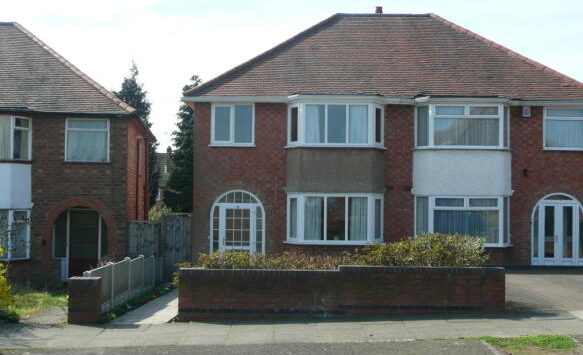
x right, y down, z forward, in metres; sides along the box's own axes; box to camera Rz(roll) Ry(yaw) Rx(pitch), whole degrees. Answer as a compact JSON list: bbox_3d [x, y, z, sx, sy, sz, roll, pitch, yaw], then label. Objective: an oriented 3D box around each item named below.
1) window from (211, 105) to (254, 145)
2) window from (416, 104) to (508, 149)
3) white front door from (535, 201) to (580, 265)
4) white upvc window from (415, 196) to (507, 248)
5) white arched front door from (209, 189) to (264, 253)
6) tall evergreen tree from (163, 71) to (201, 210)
[{"bbox_3d":[-1.581,-1.413,21.706,1.190,1.152,0.130,1,-2,1],"label":"window"},{"bbox_3d":[4.513,-1.353,21.331,2.473,1.204,0.550,1,-2,1],"label":"window"},{"bbox_3d":[7.085,1.550,21.506,1.204,1.846,0.120,1,-2,1],"label":"white front door"},{"bbox_3d":[4.484,1.154,21.253,2.490,1.334,0.550,1,-2,1],"label":"white upvc window"},{"bbox_3d":[-1.460,1.450,21.900,1.480,2.220,0.120,1,-2,0],"label":"white arched front door"},{"bbox_3d":[-4.441,-0.586,37.000,2.900,8.168,2.900,1,-2,1],"label":"tall evergreen tree"}]

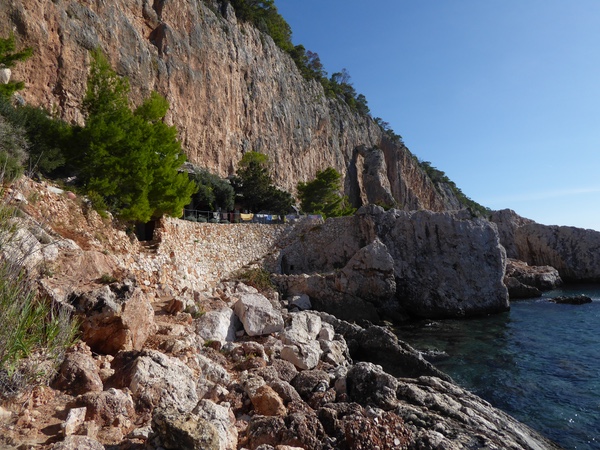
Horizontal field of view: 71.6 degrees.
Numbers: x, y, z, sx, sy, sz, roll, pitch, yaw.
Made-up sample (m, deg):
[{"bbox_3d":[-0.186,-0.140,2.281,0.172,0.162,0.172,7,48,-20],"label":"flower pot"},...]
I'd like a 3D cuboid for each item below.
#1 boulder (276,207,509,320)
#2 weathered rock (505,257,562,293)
[{"bbox_3d":[10.300,3.900,46.000,25.500,11.200,9.500,0,-2,-17],"label":"boulder"},{"bbox_3d":[36.000,7.500,65.000,9.800,4.600,6.000,0,-1,0],"label":"weathered rock"}]

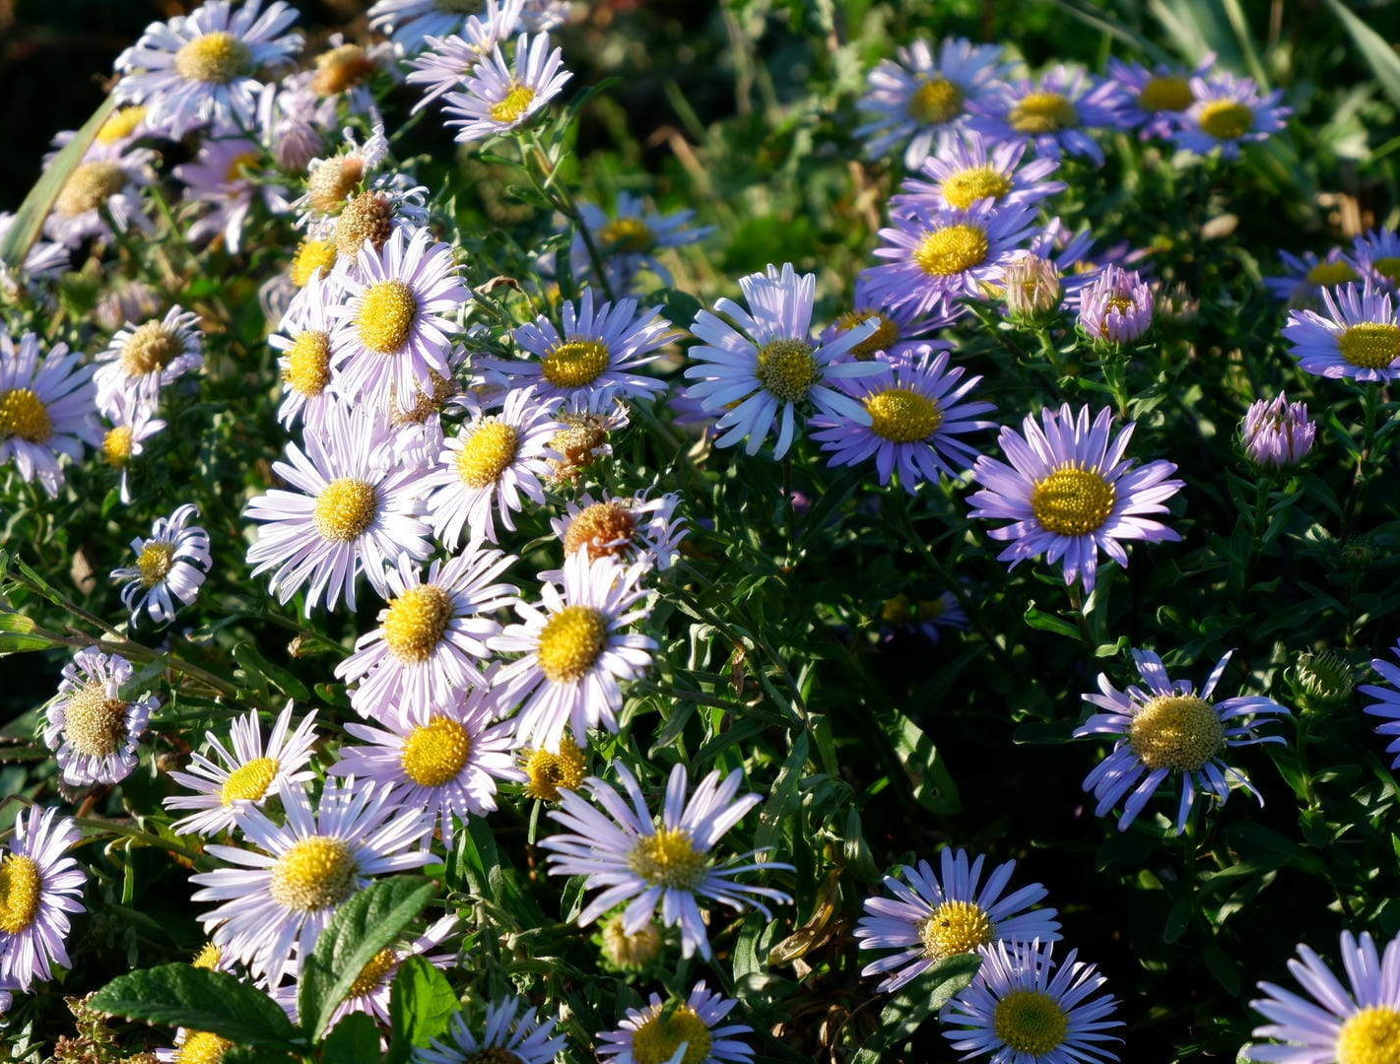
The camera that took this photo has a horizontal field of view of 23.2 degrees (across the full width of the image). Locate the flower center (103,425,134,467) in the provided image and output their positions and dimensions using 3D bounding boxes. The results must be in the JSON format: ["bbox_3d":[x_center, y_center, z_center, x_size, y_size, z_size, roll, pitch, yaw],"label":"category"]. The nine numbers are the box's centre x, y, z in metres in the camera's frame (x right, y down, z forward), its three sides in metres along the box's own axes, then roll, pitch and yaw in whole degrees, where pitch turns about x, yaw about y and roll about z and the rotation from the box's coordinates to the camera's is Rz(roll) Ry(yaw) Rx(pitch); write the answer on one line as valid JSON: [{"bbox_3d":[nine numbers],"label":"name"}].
[{"bbox_3d":[-0.116,-0.017,0.680,0.008,0.008,0.004,26,6,43],"label":"flower center"}]

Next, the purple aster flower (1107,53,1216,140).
[{"bbox_3d":[0.118,-0.109,0.860,0.029,0.010,0.029,0,41,0],"label":"purple aster flower"}]

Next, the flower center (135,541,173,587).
[{"bbox_3d":[-0.115,0.007,0.720,0.010,0.010,0.005,-25,-26,23],"label":"flower center"}]

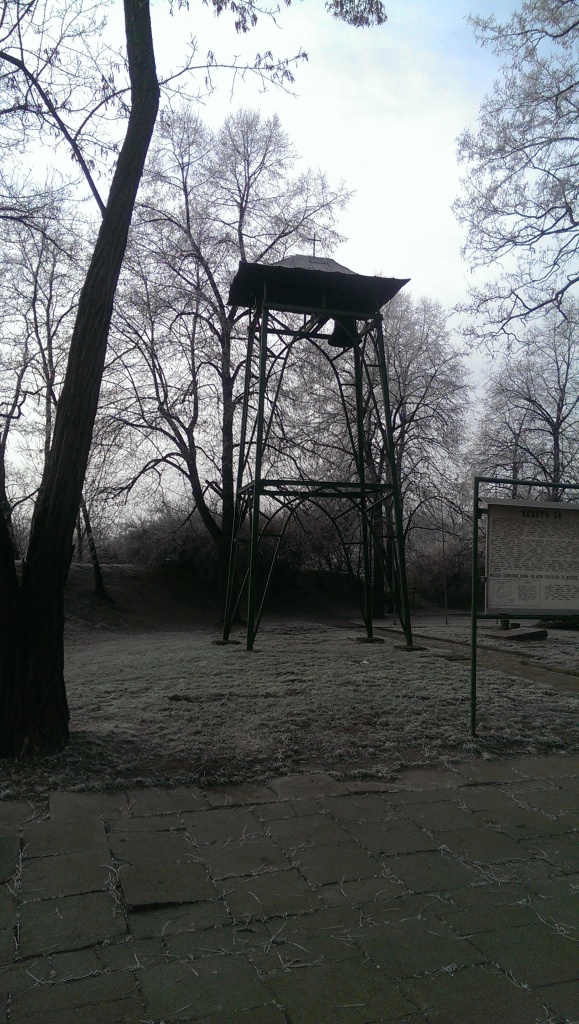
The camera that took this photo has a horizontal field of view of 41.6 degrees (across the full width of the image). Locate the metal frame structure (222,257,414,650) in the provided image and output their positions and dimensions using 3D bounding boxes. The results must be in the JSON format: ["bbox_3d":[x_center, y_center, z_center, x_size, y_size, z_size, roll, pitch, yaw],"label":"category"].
[{"bbox_3d":[0.624,-1.657,18.937,4.162,9.713,2.997,1,-5,-14],"label":"metal frame structure"}]

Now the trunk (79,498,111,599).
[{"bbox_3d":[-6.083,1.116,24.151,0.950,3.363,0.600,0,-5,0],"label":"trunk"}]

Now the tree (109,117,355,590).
[{"bbox_3d":[-1.826,-5.090,25.275,7.700,17.234,6.800,0,-5,0],"label":"tree"}]

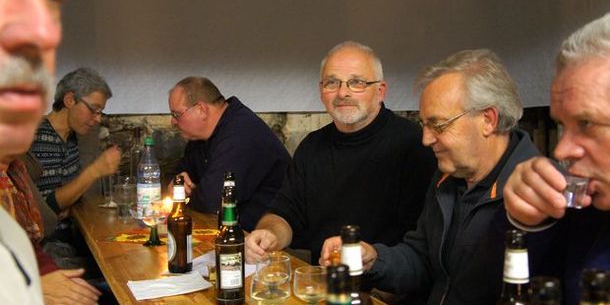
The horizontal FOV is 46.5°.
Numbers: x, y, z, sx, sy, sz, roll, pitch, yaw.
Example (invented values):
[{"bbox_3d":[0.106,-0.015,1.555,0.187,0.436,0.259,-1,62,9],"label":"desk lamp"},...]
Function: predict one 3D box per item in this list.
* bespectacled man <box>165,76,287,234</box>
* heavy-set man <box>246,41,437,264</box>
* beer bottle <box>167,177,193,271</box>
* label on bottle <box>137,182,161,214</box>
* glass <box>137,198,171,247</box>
[{"bbox_3d":[-0.250,0.396,2.568,0.750,1.300,0.620,-1,3,-23],"label":"bespectacled man"},{"bbox_3d":[0.070,0.391,1.938,0.660,1.360,0.720,2,3,38],"label":"heavy-set man"},{"bbox_3d":[-0.338,0.191,1.939,0.068,0.260,0.068,0,2,0],"label":"beer bottle"},{"bbox_3d":[-0.588,0.166,2.684,0.086,0.128,0.075,0,2,-12],"label":"label on bottle"},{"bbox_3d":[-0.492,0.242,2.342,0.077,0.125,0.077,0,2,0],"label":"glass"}]

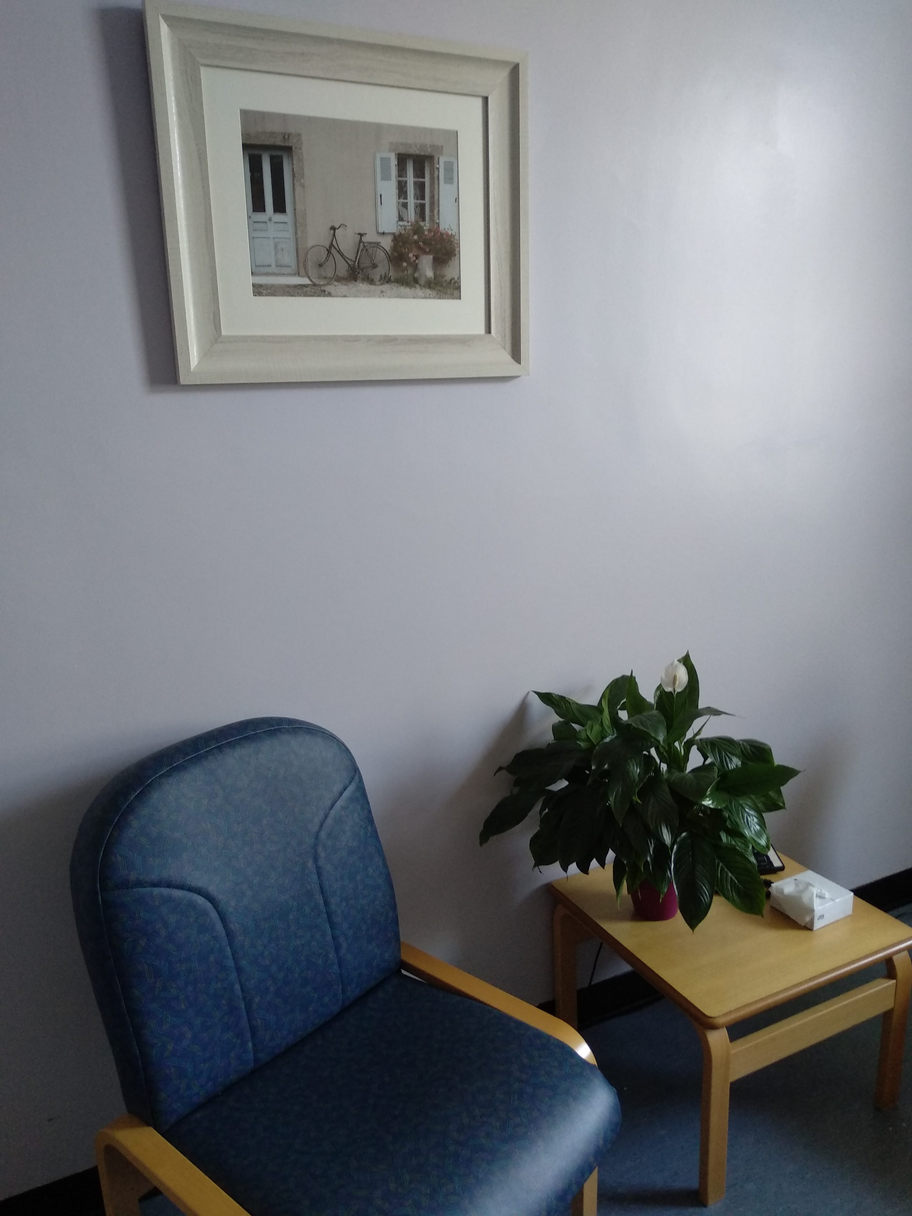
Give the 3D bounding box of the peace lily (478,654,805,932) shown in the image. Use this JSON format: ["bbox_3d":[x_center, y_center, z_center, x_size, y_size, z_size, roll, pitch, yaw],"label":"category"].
[{"bbox_3d":[0.421,0.398,1.939,0.734,0.566,0.459,-8,14,-25],"label":"peace lily"}]

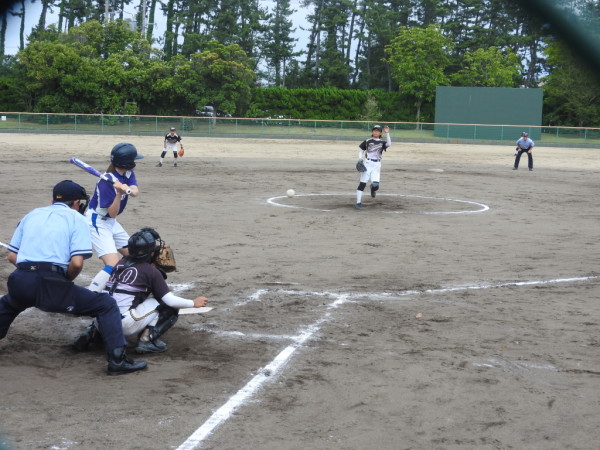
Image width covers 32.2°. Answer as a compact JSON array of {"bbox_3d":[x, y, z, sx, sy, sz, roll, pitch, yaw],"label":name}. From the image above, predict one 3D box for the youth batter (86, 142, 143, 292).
[{"bbox_3d":[-1.799,-0.072,9.980,0.620,1.470,0.750,5,7,30],"label":"youth batter"}]

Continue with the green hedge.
[{"bbox_3d":[3.277,-10.985,96.000,16.800,3.600,2.000,2,6,0],"label":"green hedge"}]

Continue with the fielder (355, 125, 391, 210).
[{"bbox_3d":[1.394,-1.115,20.000,0.660,1.620,0.720,2,6,7],"label":"fielder"}]

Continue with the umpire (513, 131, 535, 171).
[{"bbox_3d":[7.973,-2.647,37.100,0.750,1.430,0.650,3,6,16],"label":"umpire"}]

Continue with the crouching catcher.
[{"bbox_3d":[-1.207,0.453,7.920,0.920,0.920,0.800,4,6,17],"label":"crouching catcher"}]

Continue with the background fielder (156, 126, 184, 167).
[{"bbox_3d":[-4.097,-2.483,32.900,0.860,1.270,0.650,1,6,-5],"label":"background fielder"}]

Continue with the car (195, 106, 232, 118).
[{"bbox_3d":[-7.652,-9.731,92.000,3.900,1.520,1.700,-2,7,-28],"label":"car"}]

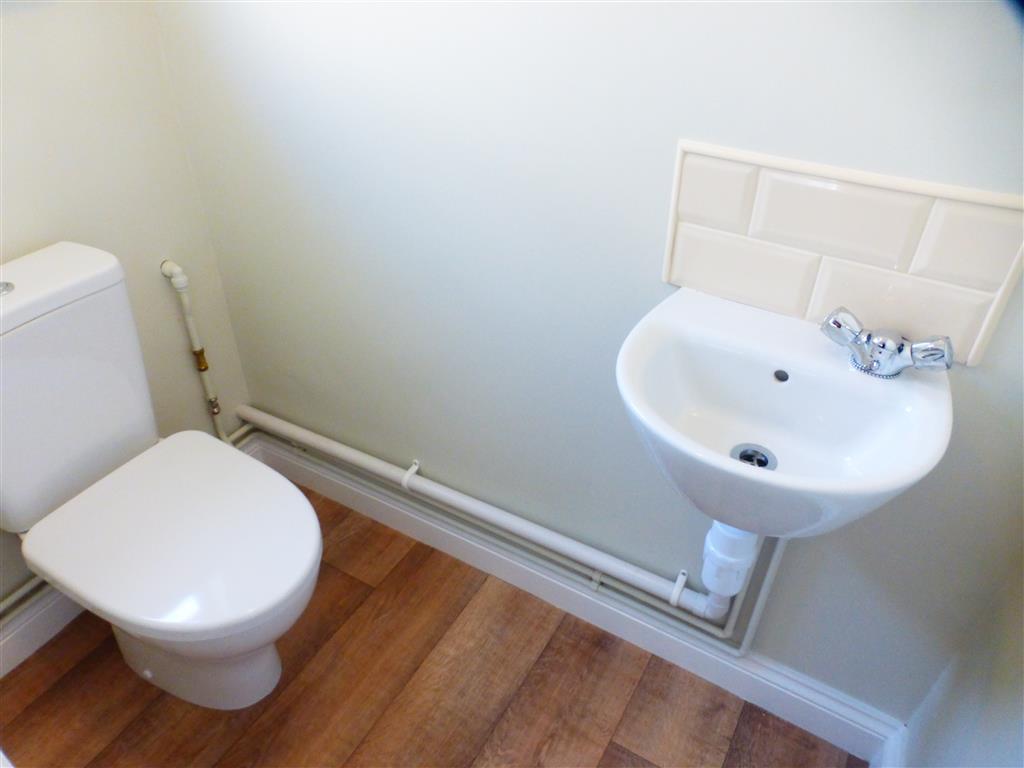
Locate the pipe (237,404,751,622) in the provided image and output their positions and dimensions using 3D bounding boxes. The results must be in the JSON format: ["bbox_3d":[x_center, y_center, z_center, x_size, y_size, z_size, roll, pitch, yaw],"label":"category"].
[{"bbox_3d":[-0.148,0.248,1.588,1.265,0.085,0.044,19,39,24],"label":"pipe"}]

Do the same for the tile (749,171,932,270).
[{"bbox_3d":[0.408,-0.208,0.900,0.200,0.100,0.010,19,39,24],"label":"tile"}]

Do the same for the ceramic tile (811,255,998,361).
[{"bbox_3d":[0.494,-0.097,0.915,0.200,0.100,0.010,19,39,24],"label":"ceramic tile"}]

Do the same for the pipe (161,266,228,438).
[{"bbox_3d":[-0.720,-0.050,1.645,0.050,0.509,0.038,19,39,24],"label":"pipe"}]

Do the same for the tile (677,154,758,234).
[{"bbox_3d":[0.279,-0.255,0.964,0.100,0.100,0.010,19,39,24],"label":"tile"}]

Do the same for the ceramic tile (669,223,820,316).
[{"bbox_3d":[0.323,-0.160,1.001,0.200,0.100,0.010,19,39,24],"label":"ceramic tile"}]

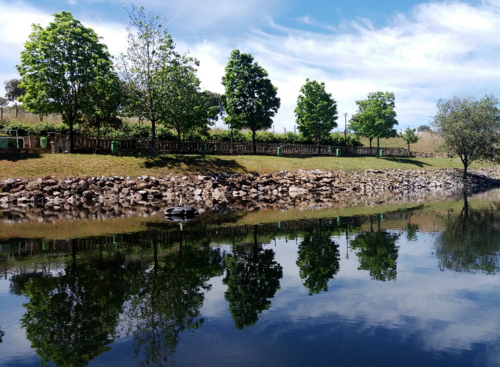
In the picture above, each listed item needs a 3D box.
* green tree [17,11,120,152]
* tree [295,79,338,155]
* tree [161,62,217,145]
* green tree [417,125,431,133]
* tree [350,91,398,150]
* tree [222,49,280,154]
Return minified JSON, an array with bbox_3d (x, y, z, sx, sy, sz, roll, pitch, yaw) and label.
[{"bbox_3d":[-12.790,-7.150,28.500,7.330,10.010,6.600,-1,1,0],"label":"green tree"},{"bbox_3d":[6.990,-6.960,42.500,4.520,8.040,4.520,-1,1,0],"label":"tree"},{"bbox_3d":[-5.090,-6.560,34.000,4.880,7.730,4.630,-1,1,0],"label":"tree"},{"bbox_3d":[49.340,-15.000,115.000,4.270,3.550,4.270,-1,1,0],"label":"green tree"},{"bbox_3d":[14.650,-6.930,47.500,5.700,7.750,5.410,-1,1,0],"label":"tree"},{"bbox_3d":[0.140,-7.360,36.500,5.230,9.480,4.970,-1,1,0],"label":"tree"}]

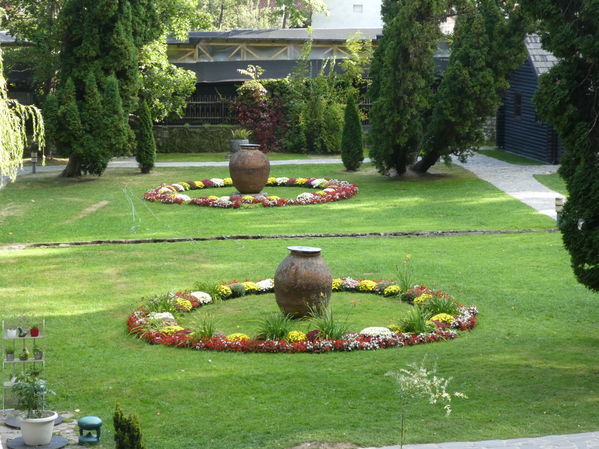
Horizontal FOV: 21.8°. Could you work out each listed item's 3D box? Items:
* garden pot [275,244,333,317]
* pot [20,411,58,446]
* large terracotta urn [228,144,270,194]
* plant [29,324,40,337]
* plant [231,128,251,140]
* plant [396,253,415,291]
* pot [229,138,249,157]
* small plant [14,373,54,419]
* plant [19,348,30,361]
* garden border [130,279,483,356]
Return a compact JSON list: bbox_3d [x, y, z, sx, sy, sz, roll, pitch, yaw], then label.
[{"bbox_3d":[0.076,1.107,29.713,1.107,1.280,1.107,0,7,0],"label":"garden pot"},{"bbox_3d":[-3.487,2.730,20.841,0.515,0.380,0.515,0,7,0],"label":"pot"},{"bbox_3d":[-1.470,-1.627,46.056,1.213,1.380,1.213,0,7,0],"label":"large terracotta urn"},{"bbox_3d":[-3.808,1.529,22.402,0.125,0.180,0.125,0,7,0],"label":"plant"},{"bbox_3d":[-2.129,-3.248,56.188,0.700,0.420,0.660,0,7,0],"label":"plant"},{"bbox_3d":[2.169,0.982,31.866,0.360,0.700,0.360,0,7,0],"label":"plant"},{"bbox_3d":[-2.165,-2.779,56.188,0.686,0.600,0.686,0,7,0],"label":"pot"},{"bbox_3d":[-3.560,2.275,20.841,0.550,0.550,0.500,0,7,0],"label":"small plant"},{"bbox_3d":[-3.977,1.879,22.502,0.130,0.170,0.130,0,7,0],"label":"plant"},{"bbox_3d":[0.057,1.715,29.500,6.631,0.320,6.631,0,7,0],"label":"garden border"}]

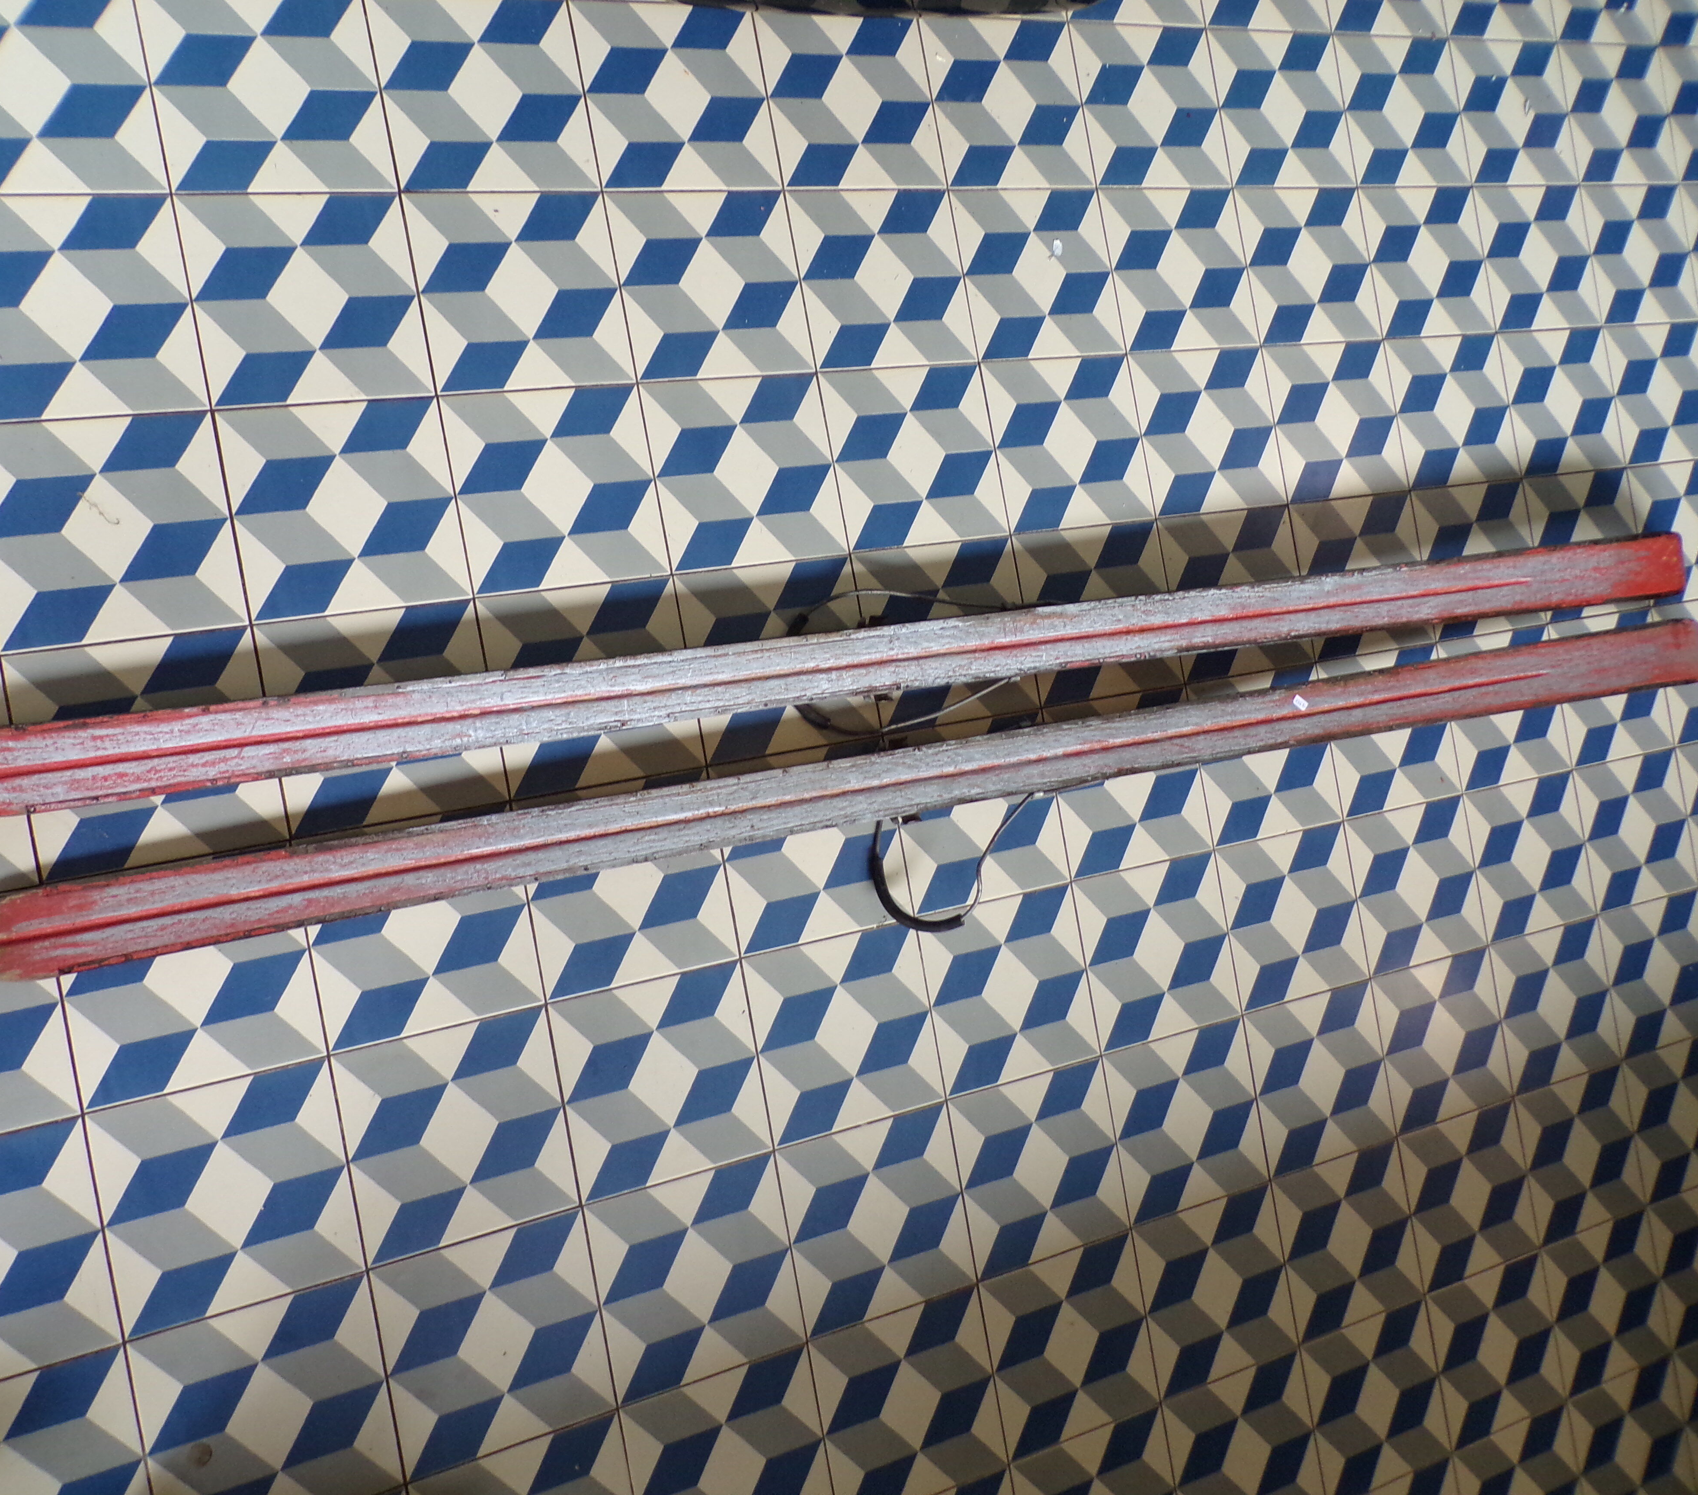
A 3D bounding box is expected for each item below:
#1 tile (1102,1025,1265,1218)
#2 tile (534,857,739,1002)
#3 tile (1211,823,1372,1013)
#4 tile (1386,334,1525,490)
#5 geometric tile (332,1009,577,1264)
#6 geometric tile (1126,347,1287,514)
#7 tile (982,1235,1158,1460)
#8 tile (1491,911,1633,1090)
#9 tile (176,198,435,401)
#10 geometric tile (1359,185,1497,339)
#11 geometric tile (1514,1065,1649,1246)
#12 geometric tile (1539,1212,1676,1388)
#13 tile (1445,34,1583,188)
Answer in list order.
[{"bbox_3d":[0.393,0.434,1.613,0.200,0.012,0.200,-10,90,-22],"label":"tile"},{"bbox_3d":[-0.222,0.136,1.382,0.200,0.015,0.200,-10,90,-22],"label":"tile"},{"bbox_3d":[0.540,0.205,1.688,0.200,0.015,0.200,-10,90,-22],"label":"tile"},{"bbox_3d":[0.803,-0.448,1.838,0.200,0.010,0.200,-10,90,-22],"label":"tile"},{"bbox_3d":[-0.370,0.363,1.309,0.198,0.012,0.198,-10,90,-22],"label":"geometric tile"},{"bbox_3d":[0.438,-0.386,1.688,0.200,0.012,0.200,-10,90,-22],"label":"geometric tile"},{"bbox_3d":[0.245,0.663,1.538,0.200,0.012,0.200,-10,90,-22],"label":"tile"},{"bbox_3d":[0.939,0.338,1.841,0.200,0.015,0.200,-10,90,-22],"label":"tile"},{"bbox_3d":[-0.508,-0.422,1.308,0.200,0.010,0.200,-10,90,-22],"label":"tile"},{"bbox_3d":[0.769,-0.646,1.838,0.199,0.012,0.199,-10,90,-22],"label":"geometric tile"},{"bbox_3d":[0.973,0.535,1.841,0.200,0.015,0.200,-10,90,-22],"label":"geometric tile"},{"bbox_3d":[1.008,0.733,1.842,0.200,0.012,0.200,-10,90,-22],"label":"geometric tile"},{"bbox_3d":[0.918,-0.875,1.913,0.199,0.012,0.199,-10,90,-22],"label":"tile"}]

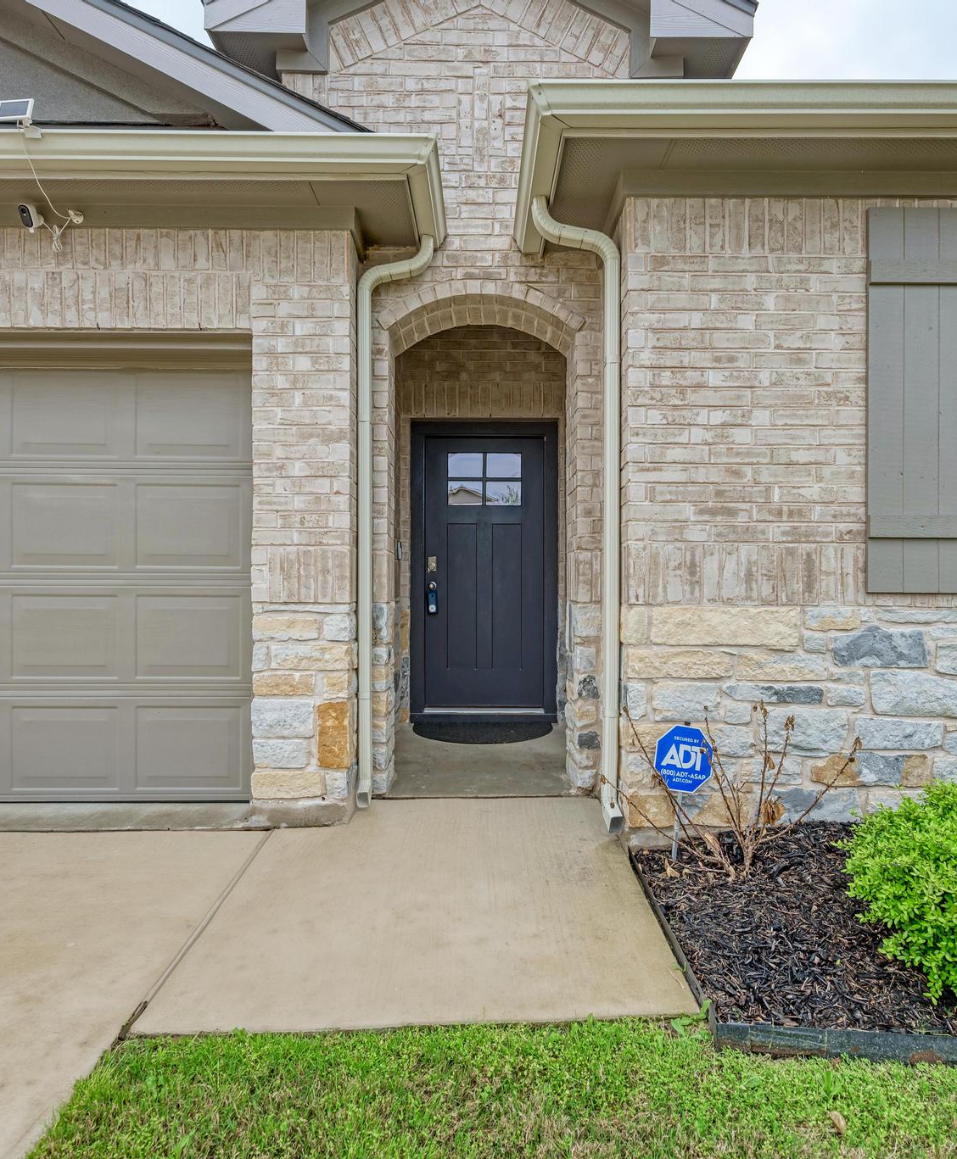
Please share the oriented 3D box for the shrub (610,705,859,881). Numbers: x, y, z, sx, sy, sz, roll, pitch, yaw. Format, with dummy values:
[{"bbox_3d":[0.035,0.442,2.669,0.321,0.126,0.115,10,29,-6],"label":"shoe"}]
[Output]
[{"bbox_3d":[0.905,0.750,2.390,0.880,0.610,0.660,0,0,0],"label":"shrub"}]

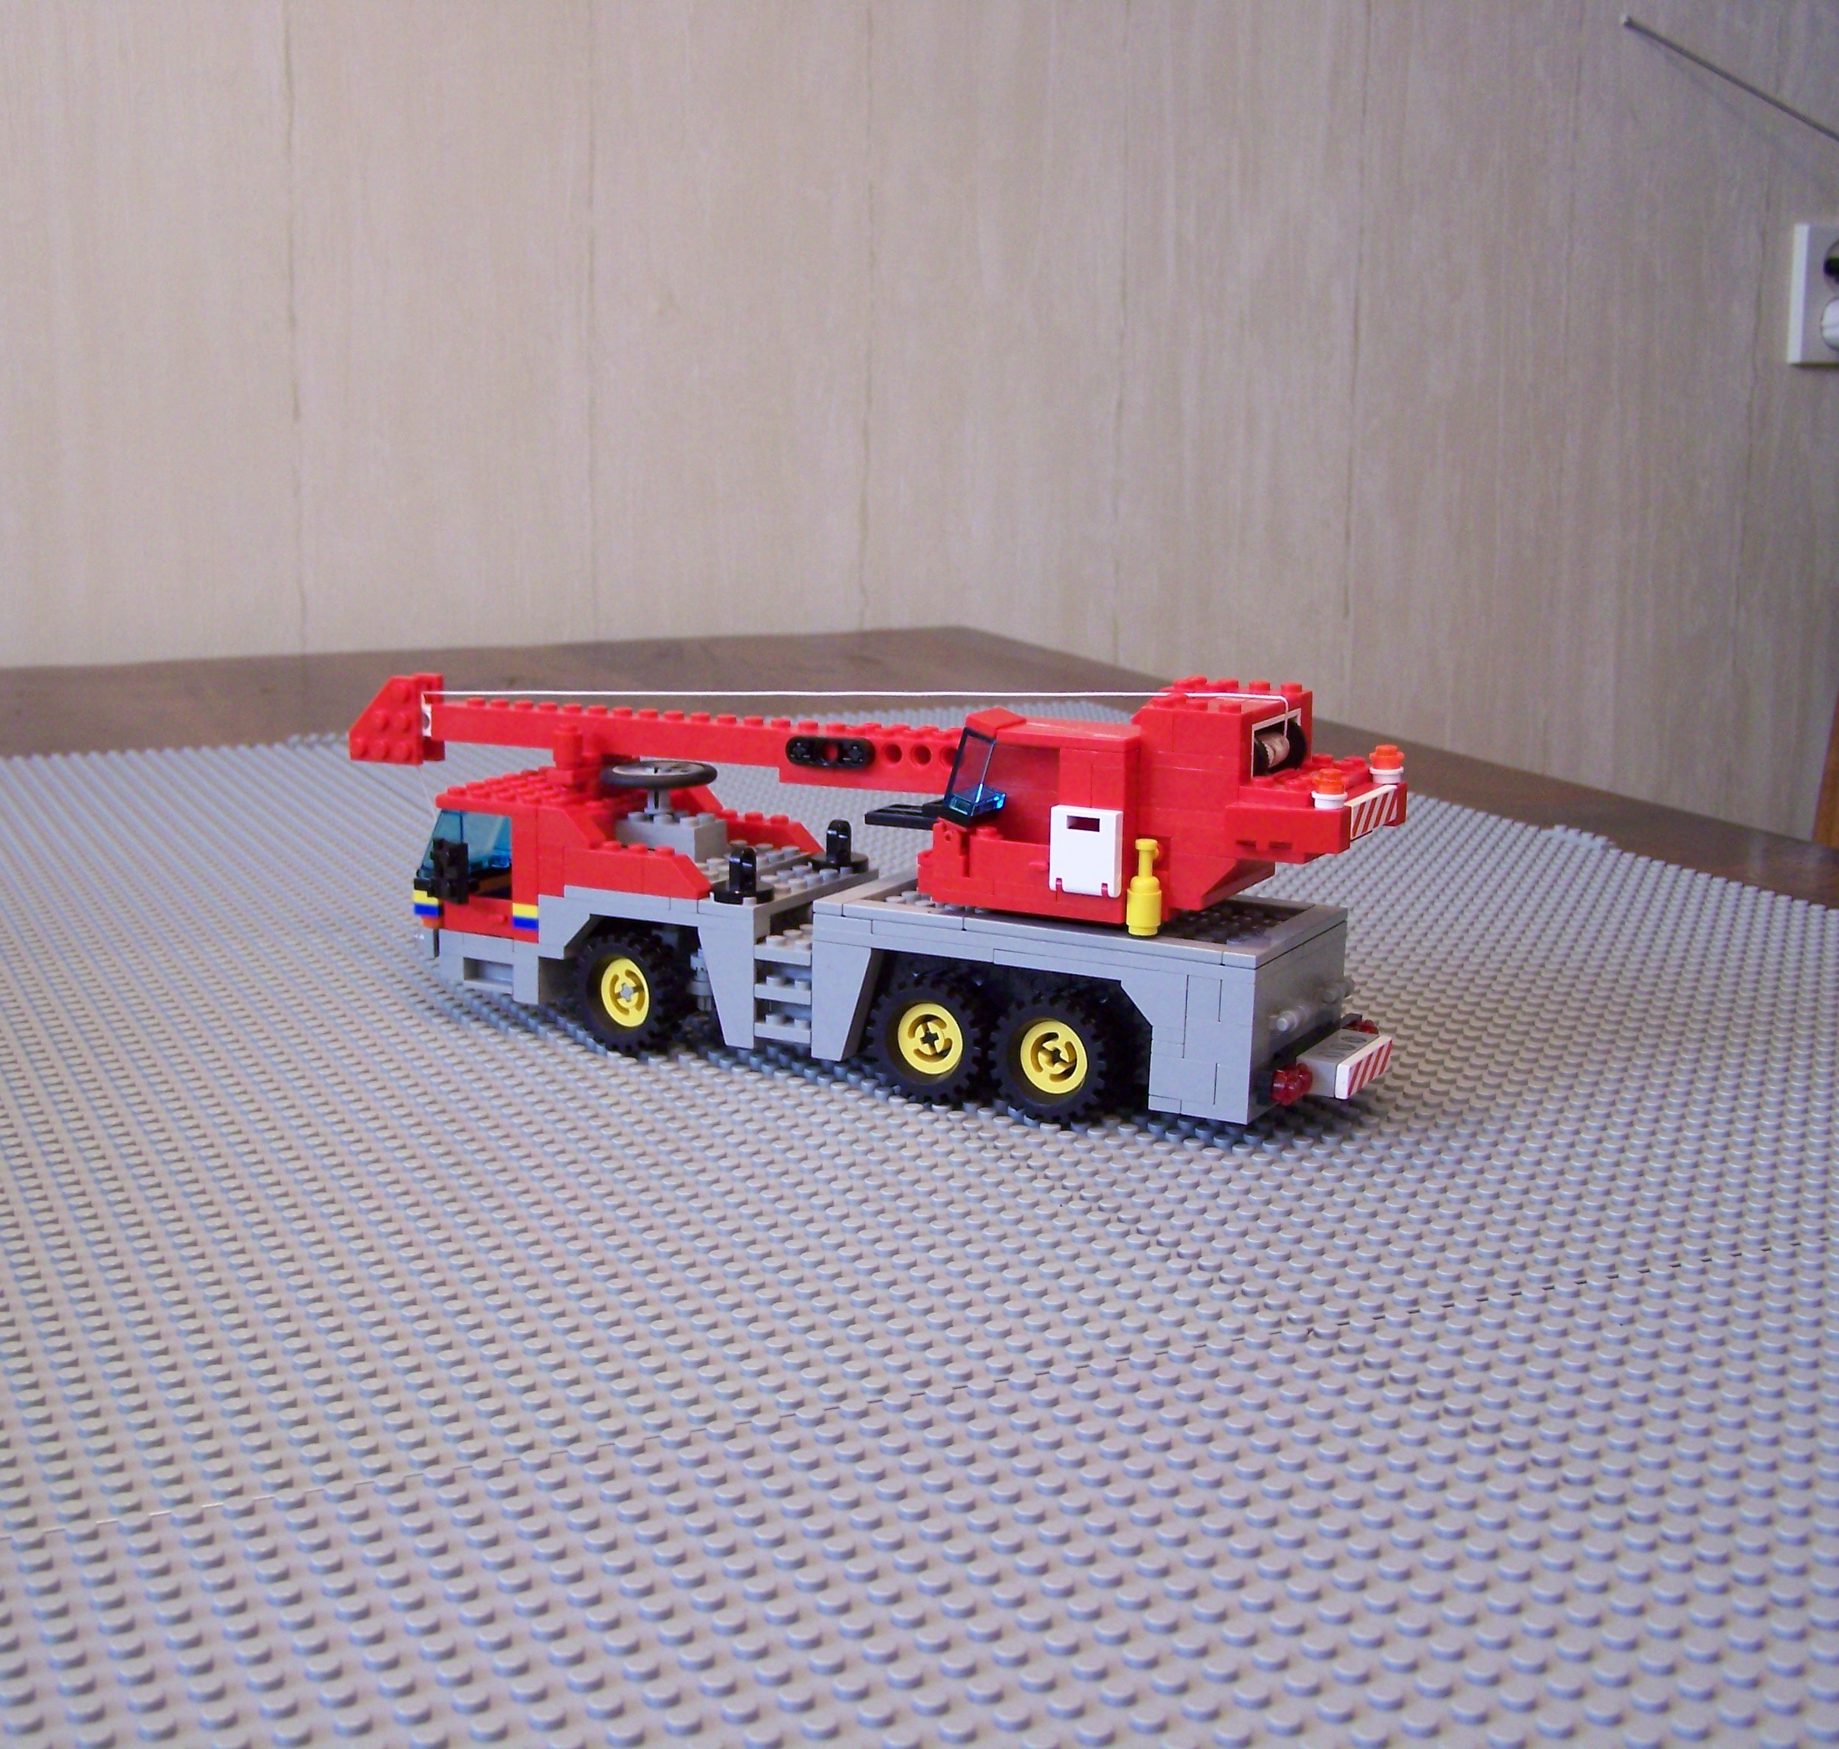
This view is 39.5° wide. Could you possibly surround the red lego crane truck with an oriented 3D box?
[{"bbox_3d":[-0.025,-0.004,0.661,0.295,0.102,0.073,7,12,26],"label":"red lego crane truck"}]

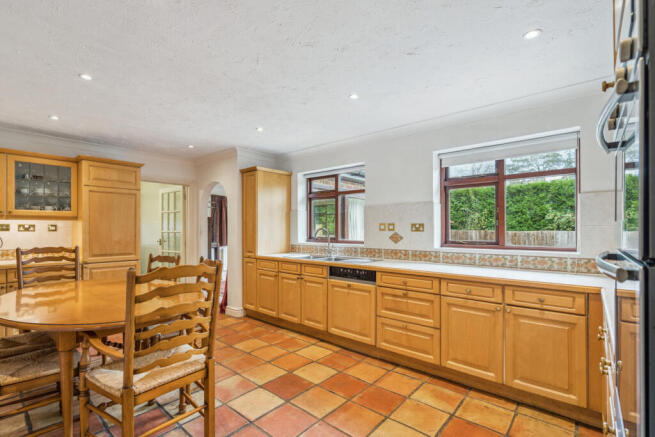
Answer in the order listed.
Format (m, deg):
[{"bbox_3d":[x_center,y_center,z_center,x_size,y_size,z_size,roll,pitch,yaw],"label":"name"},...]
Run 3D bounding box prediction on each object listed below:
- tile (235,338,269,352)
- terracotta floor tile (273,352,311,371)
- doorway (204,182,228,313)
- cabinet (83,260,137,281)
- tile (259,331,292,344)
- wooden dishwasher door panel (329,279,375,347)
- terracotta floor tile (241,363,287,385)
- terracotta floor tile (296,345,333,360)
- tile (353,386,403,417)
[{"bbox_3d":[-0.815,1.375,3.131,0.305,0.018,0.305,-2,-4,40],"label":"tile"},{"bbox_3d":[-0.347,1.381,2.777,0.300,0.015,0.300,-3,-5,41],"label":"terracotta floor tile"},{"bbox_3d":[-1.769,0.431,4.679,0.850,2.010,0.140,-2,-3,40],"label":"doorway"},{"bbox_3d":[-2.957,0.915,3.890,0.580,0.740,0.590,-2,-4,40],"label":"cabinet"},{"bbox_3d":[-0.607,1.385,3.384,0.302,0.014,0.302,-2,-3,40],"label":"tile"},{"bbox_3d":[0.415,0.962,3.191,0.600,0.570,0.550,-2,-4,40],"label":"wooden dishwasher door panel"},{"bbox_3d":[-0.549,1.365,2.541,0.300,0.015,0.300,-3,-5,41],"label":"terracotta floor tile"},{"bbox_3d":[-0.131,1.367,2.981,0.302,0.014,0.302,-2,-3,40],"label":"terracotta floor tile"},{"bbox_3d":[0.378,1.346,2.156,0.300,0.015,0.300,-3,-5,41],"label":"tile"}]

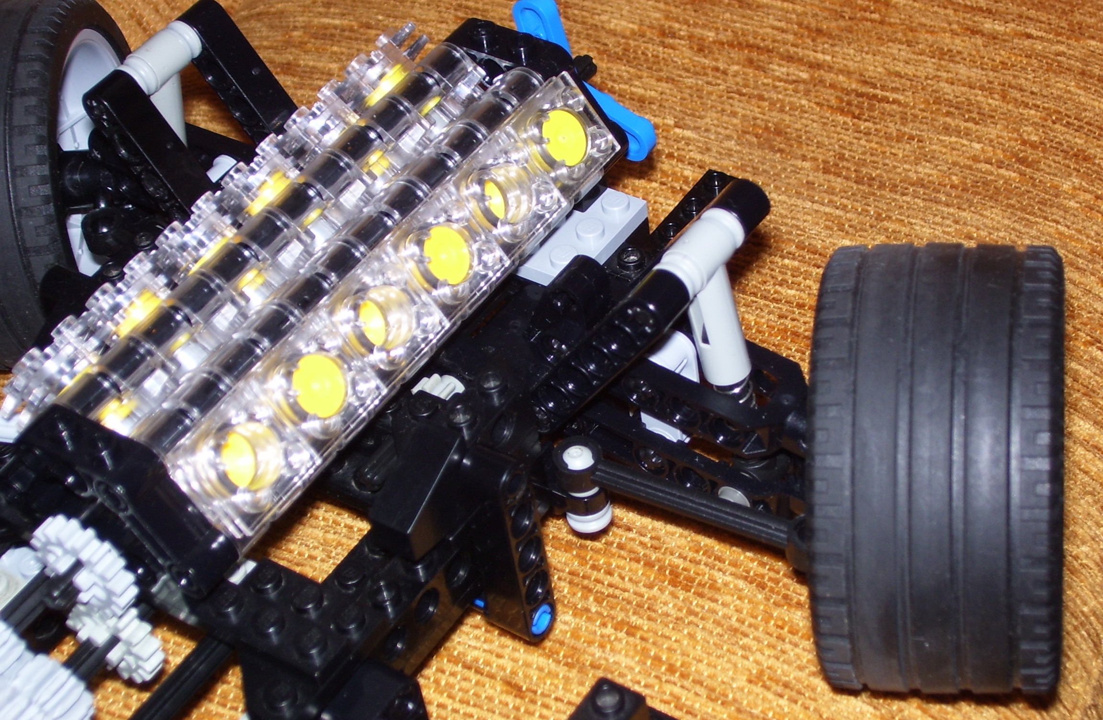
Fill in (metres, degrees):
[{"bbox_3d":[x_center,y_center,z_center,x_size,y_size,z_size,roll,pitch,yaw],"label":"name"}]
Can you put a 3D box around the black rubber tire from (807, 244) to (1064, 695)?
[{"bbox_3d":[0.061,0.017,0.343,0.036,0.069,0.069,0,44,13],"label":"black rubber tire"}]

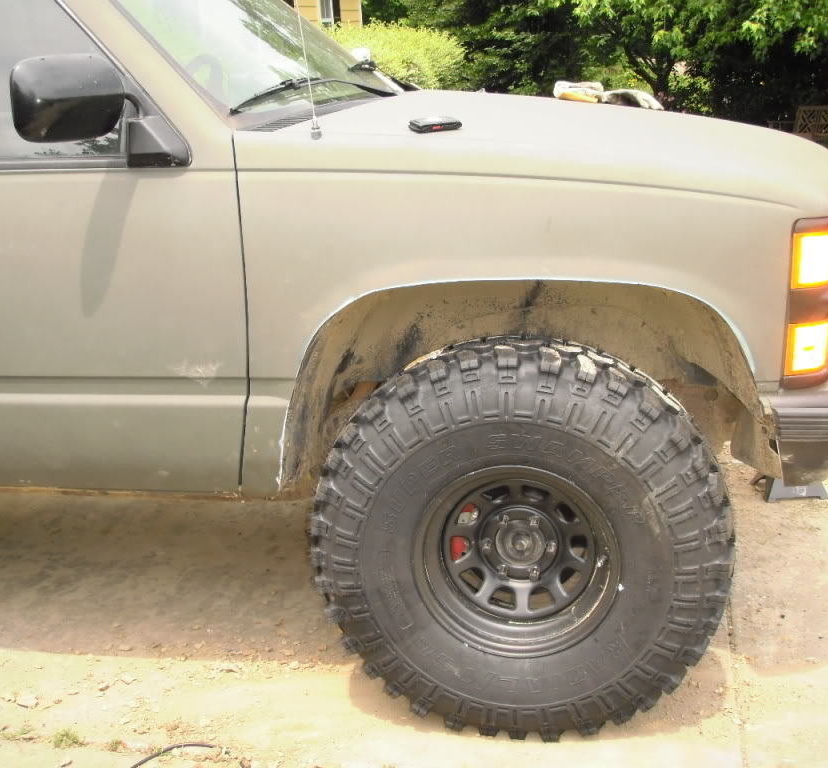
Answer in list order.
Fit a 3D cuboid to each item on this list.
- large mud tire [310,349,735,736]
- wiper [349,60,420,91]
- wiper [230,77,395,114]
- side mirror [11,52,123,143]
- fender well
[{"bbox_3d":[0.235,0.338,2.464,0.875,0.865,0.310,1,15,9],"label":"large mud tire"},{"bbox_3d":[-0.077,-0.912,3.325,0.060,0.070,0.600,3,10,19],"label":"wiper"},{"bbox_3d":[-0.225,-0.700,2.735,0.060,0.070,0.640,8,19,33],"label":"wiper"},{"bbox_3d":[-0.646,-0.530,2.110,0.120,0.170,0.240,-1,15,2],"label":"side mirror"},{"bbox_3d":[0.230,-0.024,2.411,1.020,0.470,0.380,1,15,9],"label":"fender well"}]

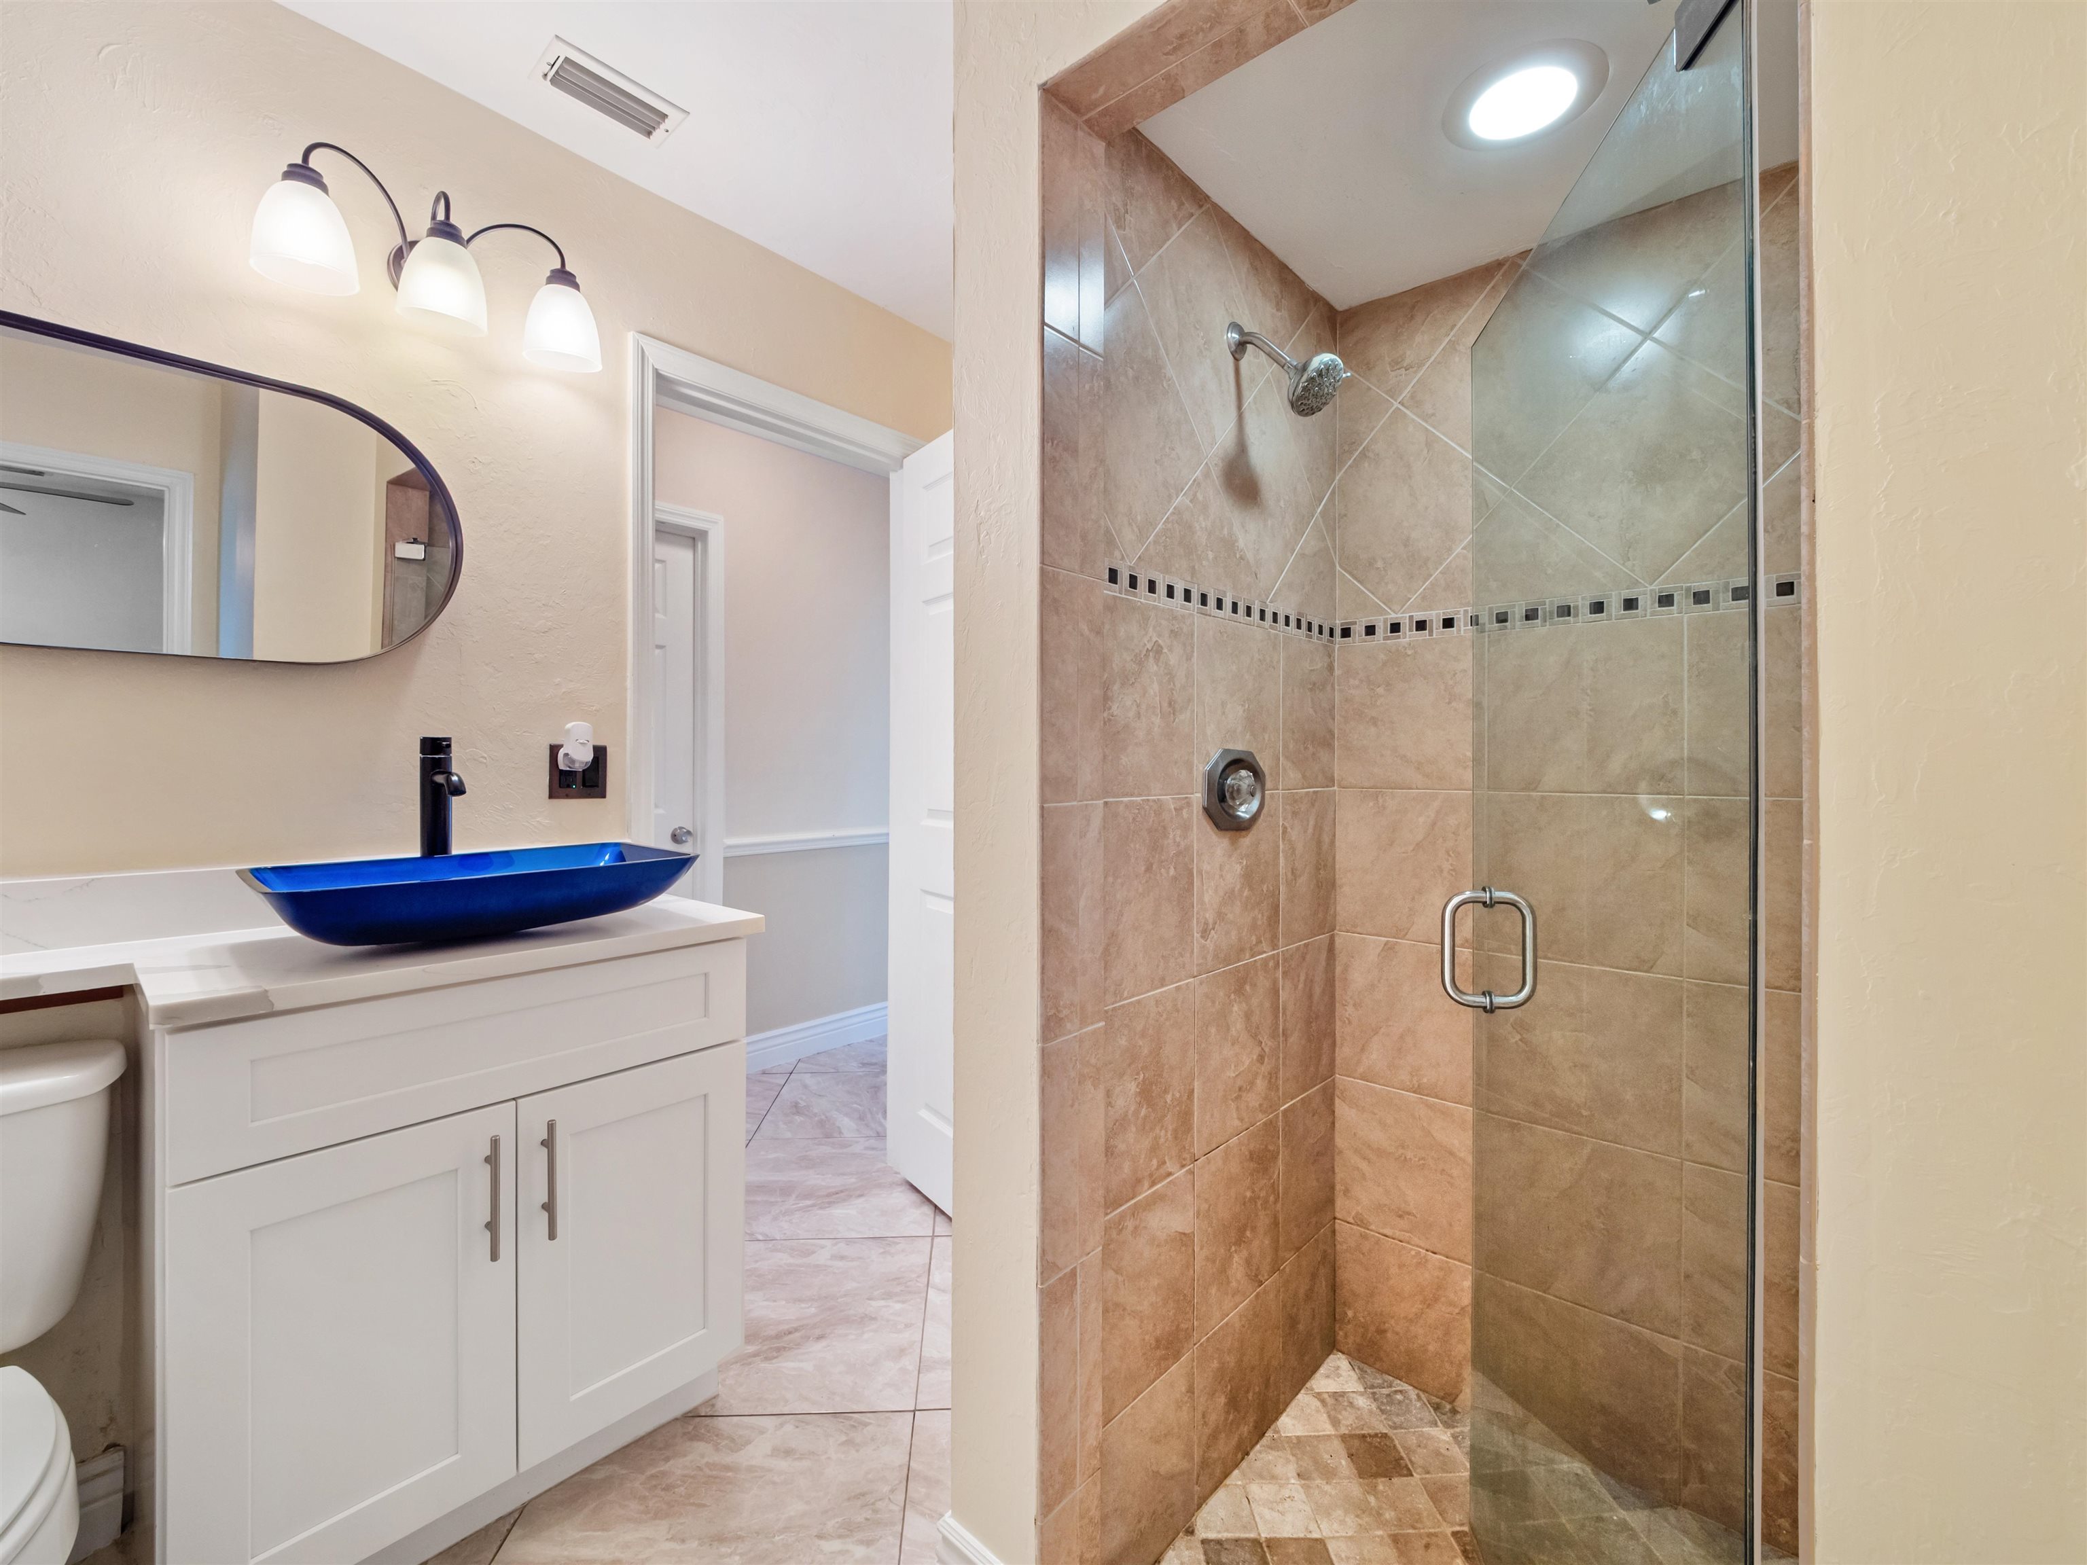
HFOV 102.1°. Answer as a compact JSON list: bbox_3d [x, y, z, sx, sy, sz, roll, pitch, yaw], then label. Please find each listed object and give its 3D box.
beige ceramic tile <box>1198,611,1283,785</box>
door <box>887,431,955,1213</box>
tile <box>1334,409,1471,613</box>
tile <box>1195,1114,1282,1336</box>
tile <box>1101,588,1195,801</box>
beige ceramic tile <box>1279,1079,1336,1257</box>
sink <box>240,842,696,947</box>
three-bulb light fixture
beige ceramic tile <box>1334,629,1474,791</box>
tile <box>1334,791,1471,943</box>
[{"bbox_3d":[0.352,-0.131,1.515,0.010,0.301,0.301,0,0,42],"label":"beige ceramic tile"},{"bbox_3d":[-0.159,0.111,2.111,0.035,2.043,0.711,0,1,-38],"label":"door"},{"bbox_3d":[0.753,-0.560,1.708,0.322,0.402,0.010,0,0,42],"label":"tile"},{"bbox_3d":[0.351,0.783,1.515,0.010,0.302,0.298,1,1,42],"label":"tile"},{"bbox_3d":[0.153,-0.127,1.304,0.011,0.303,0.278,1,1,43],"label":"tile"},{"bbox_3d":[0.535,0.779,1.711,0.011,0.303,0.240,1,1,43],"label":"beige ceramic tile"},{"bbox_3d":[-0.910,0.184,1.386,0.338,0.110,0.560,1,1,43],"label":"sink"},{"bbox_3d":[-1.073,-0.911,1.500,0.210,0.235,0.500,1,1,43],"label":"three-bulb light fixture"},{"bbox_3d":[0.740,-0.132,1.707,0.291,0.297,0.010,1,1,42],"label":"beige ceramic tile"},{"bbox_3d":[0.741,0.174,1.718,0.293,0.301,0.010,0,0,42],"label":"tile"}]

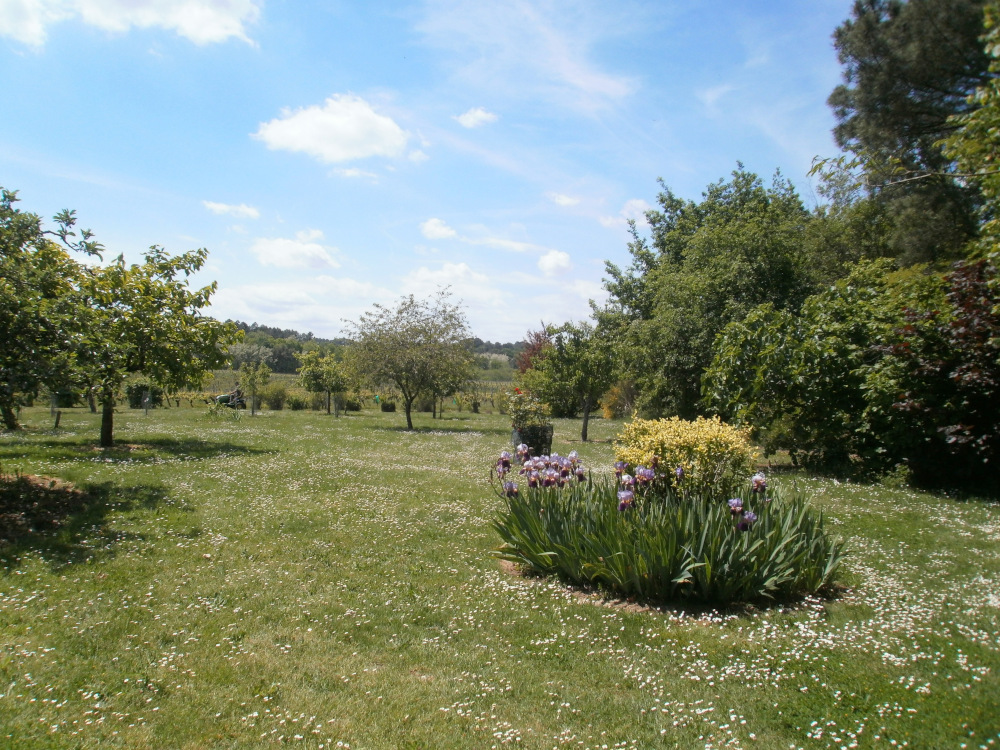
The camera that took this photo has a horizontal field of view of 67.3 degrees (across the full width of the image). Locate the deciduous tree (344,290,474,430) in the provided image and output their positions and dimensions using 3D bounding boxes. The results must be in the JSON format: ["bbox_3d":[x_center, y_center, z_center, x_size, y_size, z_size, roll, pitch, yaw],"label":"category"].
[{"bbox_3d":[-2.470,-0.400,20.500,3.500,3.800,3.400,0,0,0],"label":"deciduous tree"}]

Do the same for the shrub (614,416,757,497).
[{"bbox_3d":[1.830,0.990,7.400,1.380,1.120,1.280,0,0,0],"label":"shrub"}]

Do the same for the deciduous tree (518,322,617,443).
[{"bbox_3d":[1.580,0.140,17.300,2.200,2.760,2.200,0,0,0],"label":"deciduous tree"}]

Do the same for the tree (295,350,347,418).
[{"bbox_3d":[-6.500,0.290,27.400,1.850,2.400,1.850,0,0,0],"label":"tree"}]

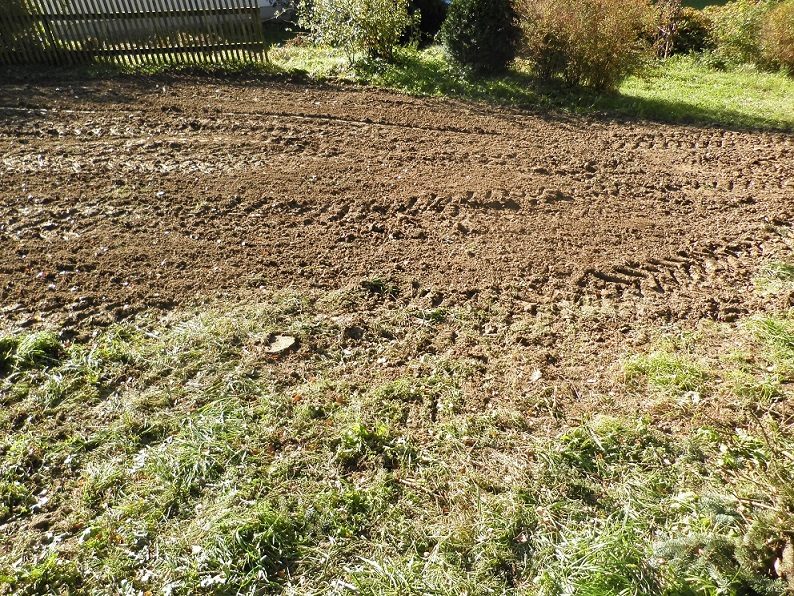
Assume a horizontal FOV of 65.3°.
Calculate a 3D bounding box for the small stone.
[{"bbox_3d":[-0.626,0.250,3.300,0.165,0.055,0.125,-4,32,0],"label":"small stone"}]

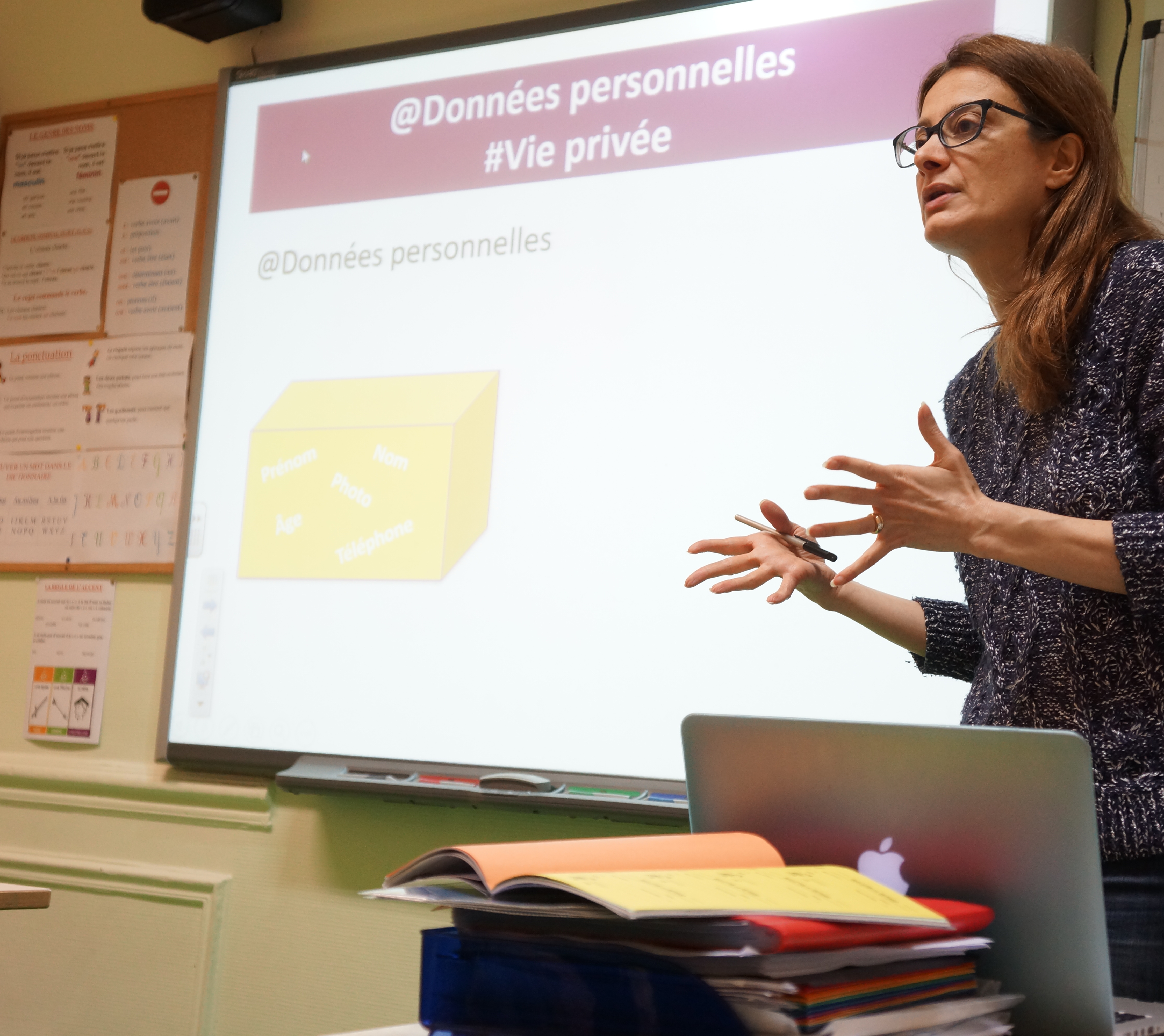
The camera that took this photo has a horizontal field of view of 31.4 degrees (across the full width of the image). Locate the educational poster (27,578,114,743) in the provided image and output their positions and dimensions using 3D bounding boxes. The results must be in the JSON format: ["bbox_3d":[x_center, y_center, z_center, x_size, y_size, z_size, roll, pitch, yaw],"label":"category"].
[{"bbox_3d":[-0.955,0.263,3.830,0.210,0.297,0.010,-1,-8,34],"label":"educational poster"}]

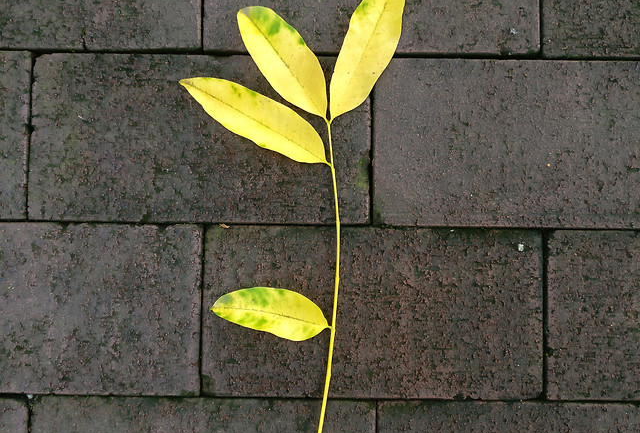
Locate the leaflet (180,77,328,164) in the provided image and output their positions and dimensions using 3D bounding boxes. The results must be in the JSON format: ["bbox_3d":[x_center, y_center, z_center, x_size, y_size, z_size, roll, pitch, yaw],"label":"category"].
[{"bbox_3d":[-0.038,-0.060,0.413,0.102,0.007,0.029,27,88,0],"label":"leaflet"}]

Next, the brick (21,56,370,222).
[{"bbox_3d":[-0.071,-0.046,0.440,0.203,0.050,0.101,1,88,-1],"label":"brick"}]

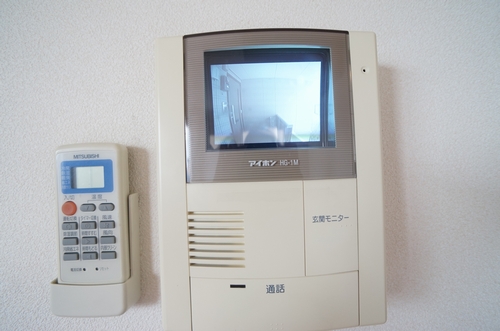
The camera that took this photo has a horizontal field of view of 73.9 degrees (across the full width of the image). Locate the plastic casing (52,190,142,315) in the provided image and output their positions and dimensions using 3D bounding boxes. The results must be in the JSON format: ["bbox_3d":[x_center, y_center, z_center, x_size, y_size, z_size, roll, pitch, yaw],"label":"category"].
[{"bbox_3d":[-0.132,0.074,0.287,0.061,0.096,0.030,-1,0,0],"label":"plastic casing"}]

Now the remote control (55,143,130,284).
[{"bbox_3d":[-0.132,0.050,0.284,0.056,0.137,0.018,-1,0,0],"label":"remote control"}]

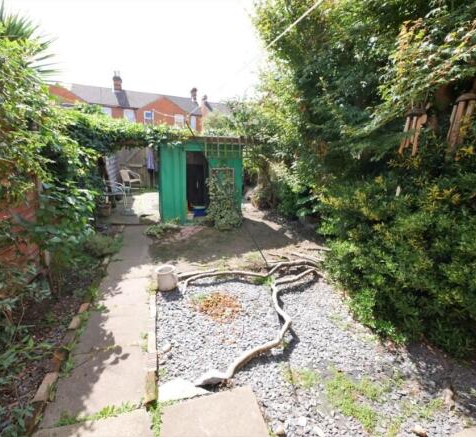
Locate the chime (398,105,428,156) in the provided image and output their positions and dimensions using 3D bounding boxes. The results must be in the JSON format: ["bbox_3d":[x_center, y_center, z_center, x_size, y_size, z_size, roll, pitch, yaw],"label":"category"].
[{"bbox_3d":[1.709,-0.850,2.300,0.200,0.480,0.200,10,18,34],"label":"chime"}]

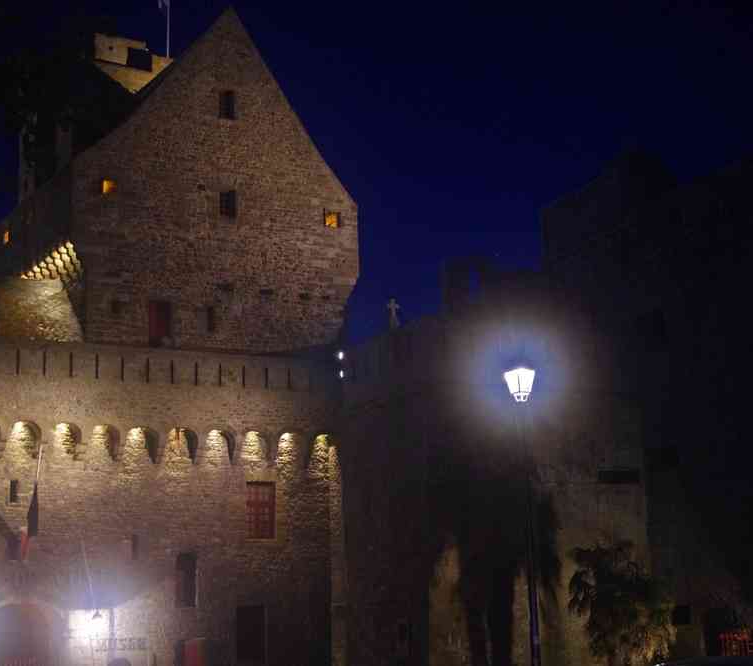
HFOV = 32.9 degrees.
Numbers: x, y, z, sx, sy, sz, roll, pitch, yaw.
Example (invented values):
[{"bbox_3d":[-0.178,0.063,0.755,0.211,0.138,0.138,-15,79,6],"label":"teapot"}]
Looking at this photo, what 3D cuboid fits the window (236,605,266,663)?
[{"bbox_3d":[-4.282,10.201,43.362,0.973,1.891,0.250,5,-15,-24],"label":"window"}]

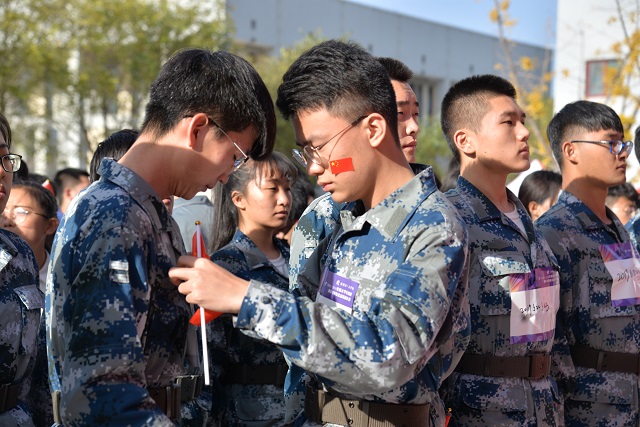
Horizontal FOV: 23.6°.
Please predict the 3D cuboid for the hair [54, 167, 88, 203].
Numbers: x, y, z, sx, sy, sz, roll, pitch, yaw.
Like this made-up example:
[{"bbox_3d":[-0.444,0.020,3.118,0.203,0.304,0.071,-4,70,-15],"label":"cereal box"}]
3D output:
[{"bbox_3d":[-1.360,-0.145,8.400,0.200,0.200,0.165,0,-1,10],"label":"hair"}]

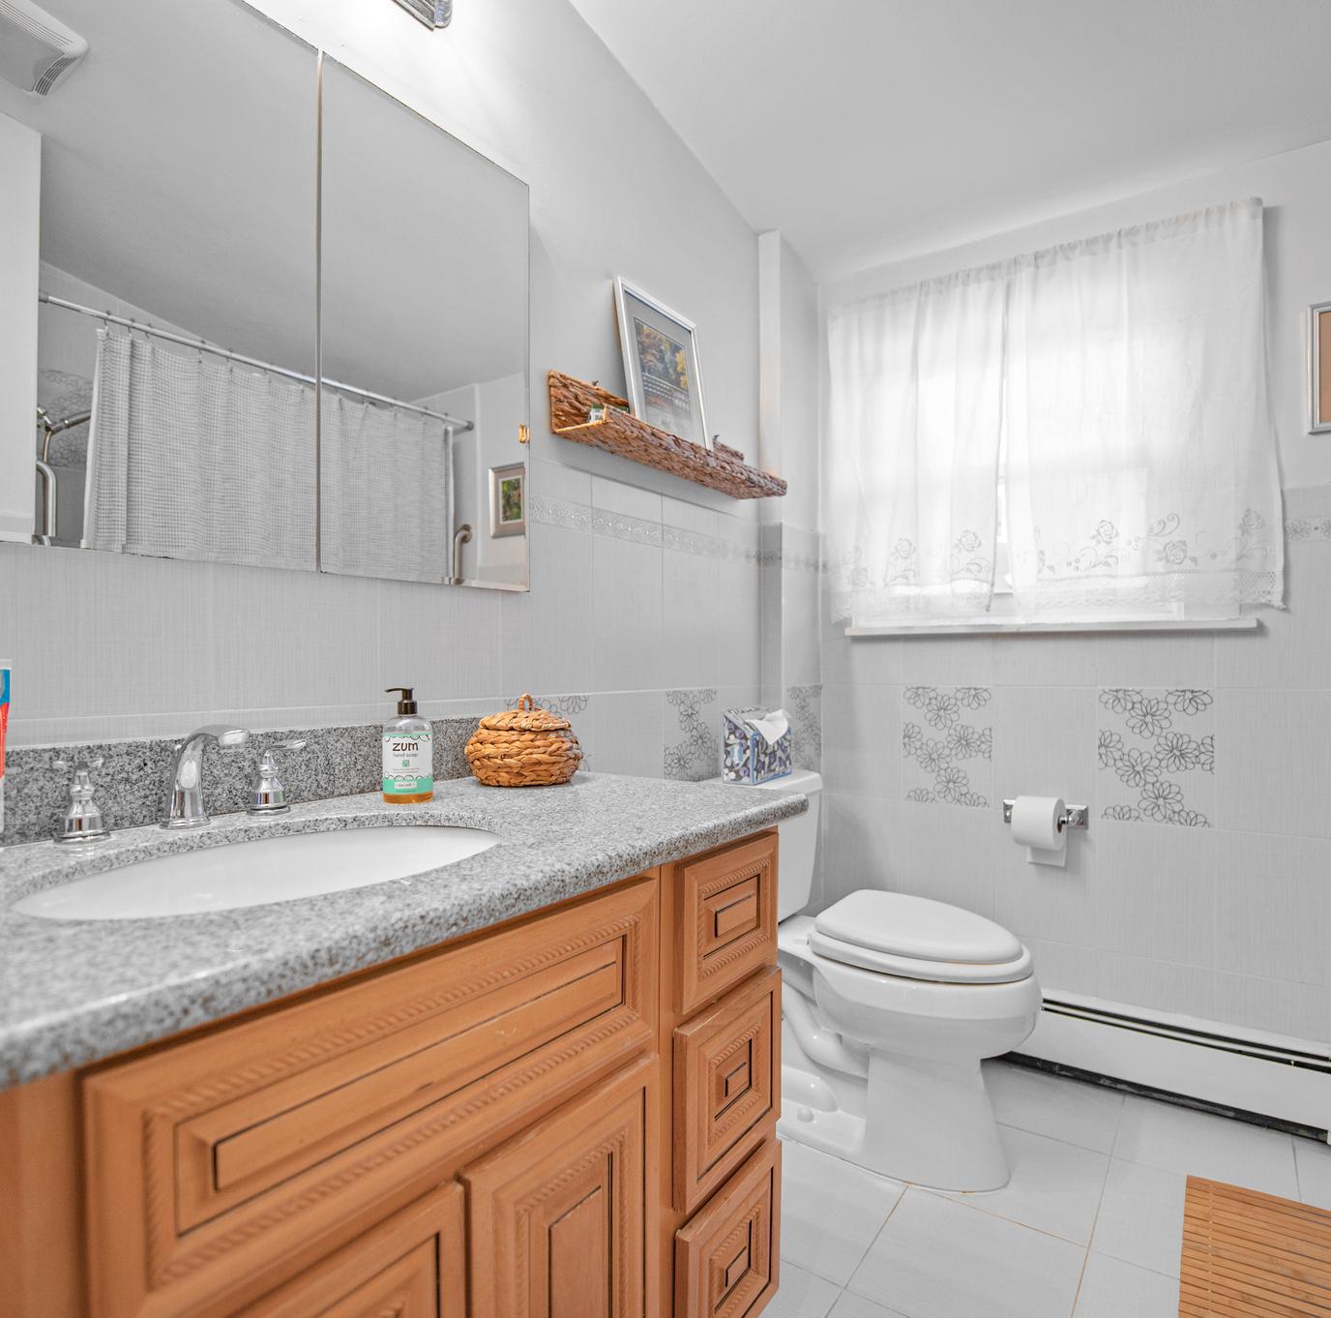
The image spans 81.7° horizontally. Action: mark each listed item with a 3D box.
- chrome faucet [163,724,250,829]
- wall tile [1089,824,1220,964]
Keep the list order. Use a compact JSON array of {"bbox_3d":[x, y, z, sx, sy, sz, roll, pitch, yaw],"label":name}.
[{"bbox_3d":[-0.502,0.130,0.844,0.160,0.118,0.052,-1,-1,34],"label":"chrome faucet"},{"bbox_3d":[1.198,0.571,1.886,0.242,0.332,0.010,0,0,32],"label":"wall tile"}]

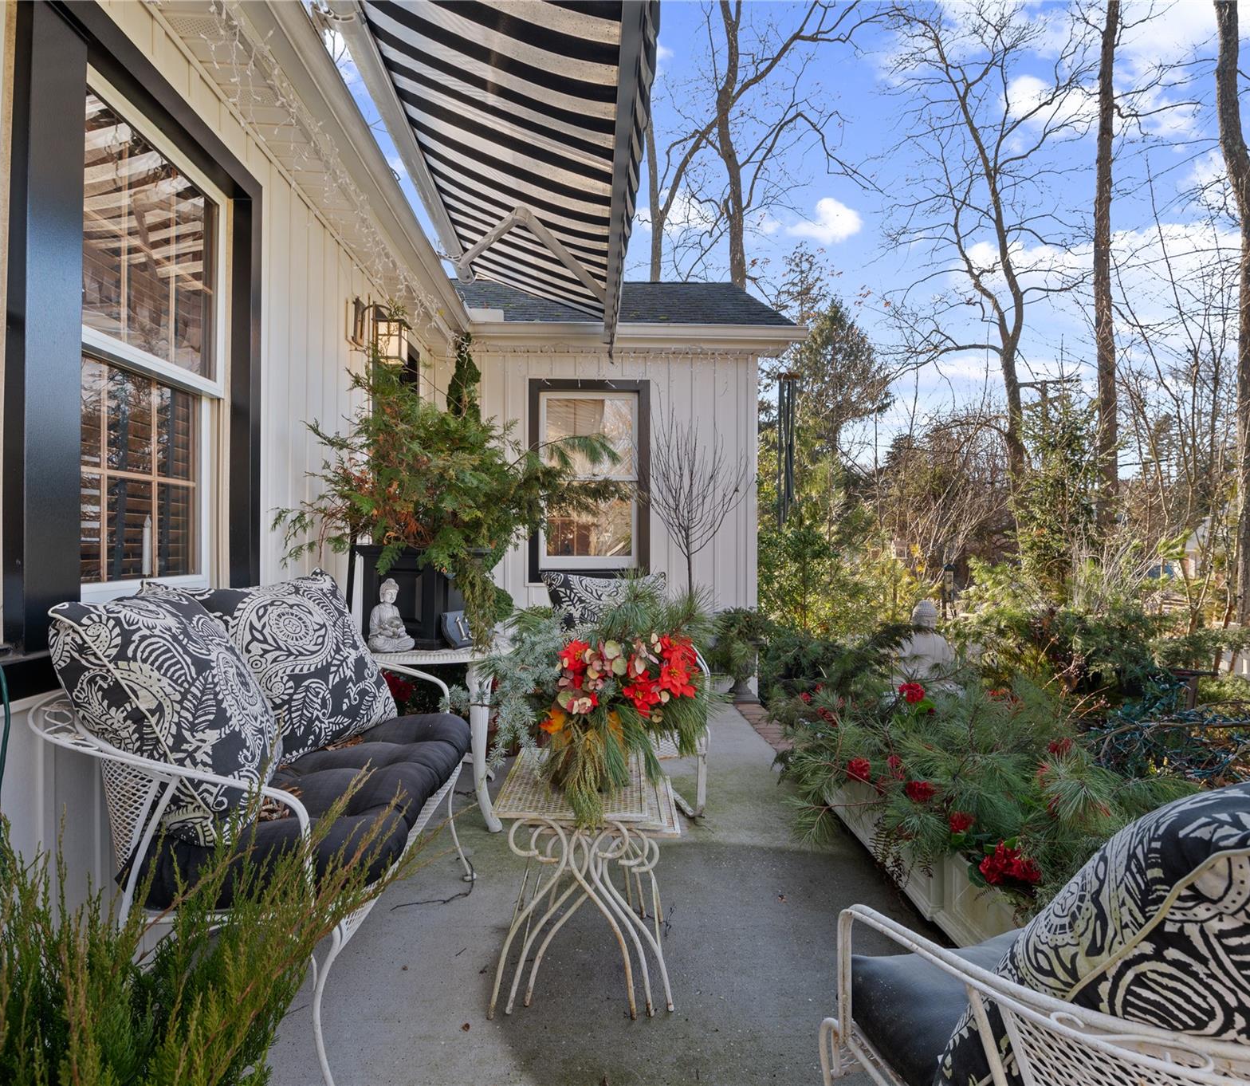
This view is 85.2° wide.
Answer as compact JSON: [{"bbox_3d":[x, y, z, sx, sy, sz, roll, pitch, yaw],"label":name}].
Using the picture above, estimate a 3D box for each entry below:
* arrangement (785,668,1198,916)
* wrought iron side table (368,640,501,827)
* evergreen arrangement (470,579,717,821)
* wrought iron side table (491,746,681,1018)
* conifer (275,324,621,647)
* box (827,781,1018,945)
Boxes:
[{"bbox_3d":[1.200,0.750,2.430,0.920,0.530,1.550,0,0,-3],"label":"arrangement"},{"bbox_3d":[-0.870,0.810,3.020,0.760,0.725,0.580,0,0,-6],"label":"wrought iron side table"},{"bbox_3d":[-0.080,0.395,1.920,0.650,0.580,0.560,0,0,-2],"label":"evergreen arrangement"},{"bbox_3d":[-0.095,0.925,1.945,0.470,0.490,0.560,0,0,-1],"label":"wrought iron side table"},{"bbox_3d":[-0.780,-0.270,3.060,1.350,1.400,1.000,0,0,-6],"label":"conifer"},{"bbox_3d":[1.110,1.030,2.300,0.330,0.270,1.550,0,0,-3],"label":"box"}]

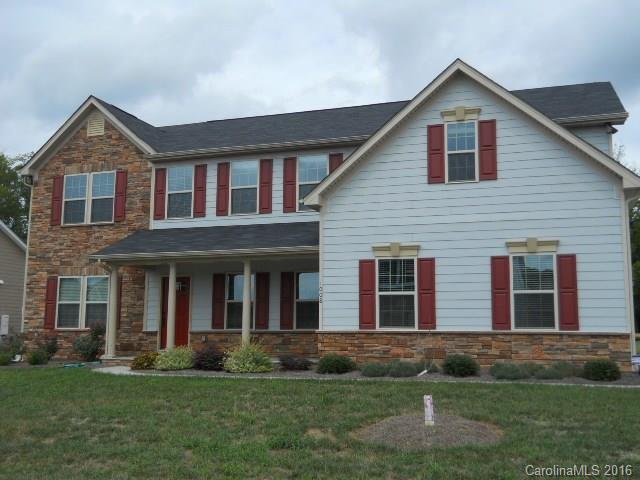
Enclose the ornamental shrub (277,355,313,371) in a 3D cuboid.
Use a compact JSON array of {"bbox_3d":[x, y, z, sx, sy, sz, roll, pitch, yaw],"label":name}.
[{"bbox_3d":[-0.537,2.672,14.961,0.744,0.332,0.600,-2,-8,17],"label":"ornamental shrub"}]

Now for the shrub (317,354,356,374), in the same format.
[{"bbox_3d":[0.338,2.553,14.030,0.820,0.410,0.779,0,-8,0],"label":"shrub"}]

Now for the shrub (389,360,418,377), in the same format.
[{"bbox_3d":[1.640,2.544,13.515,0.612,0.326,0.582,-2,-8,17],"label":"shrub"}]

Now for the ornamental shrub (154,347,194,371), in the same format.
[{"bbox_3d":[-3.412,2.762,16.002,0.935,0.535,0.800,-2,-8,17],"label":"ornamental shrub"}]

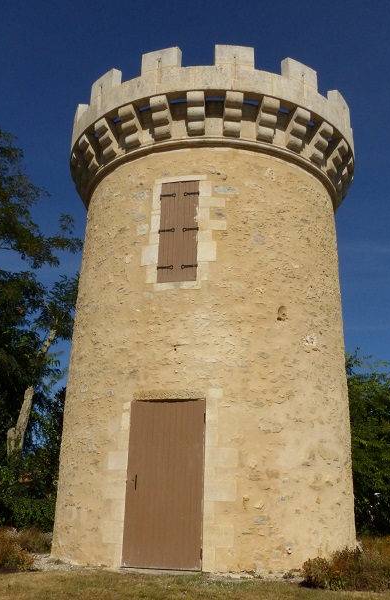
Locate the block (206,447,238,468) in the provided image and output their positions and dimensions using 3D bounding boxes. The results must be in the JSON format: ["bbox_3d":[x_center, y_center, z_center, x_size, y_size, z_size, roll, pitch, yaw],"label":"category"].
[{"bbox_3d":[0.343,2.097,7.796,0.440,0.251,0.220,3,-19,-3],"label":"block"}]

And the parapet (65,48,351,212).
[{"bbox_3d":[0.330,-2.436,11.823,5.449,1.675,5.449,2,-19,0],"label":"parapet"}]

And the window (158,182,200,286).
[{"bbox_3d":[-0.234,-1.031,8.919,0.598,1.661,0.120,-3,-20,12],"label":"window"}]

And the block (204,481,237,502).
[{"bbox_3d":[0.318,2.485,7.655,0.419,0.252,0.220,3,-19,-3],"label":"block"}]

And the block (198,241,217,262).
[{"bbox_3d":[0.180,-0.675,8.789,0.280,0.331,0.220,1,-19,2],"label":"block"}]

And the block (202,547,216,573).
[{"bbox_3d":[0.179,3.241,7.377,0.152,0.289,0.220,2,-19,0],"label":"block"}]

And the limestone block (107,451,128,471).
[{"bbox_3d":[-0.989,2.215,8.082,0.345,0.239,0.220,-10,-22,29],"label":"limestone block"}]

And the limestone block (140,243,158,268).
[{"bbox_3d":[-0.643,-0.631,8.968,0.303,0.349,0.220,-7,-21,22],"label":"limestone block"}]

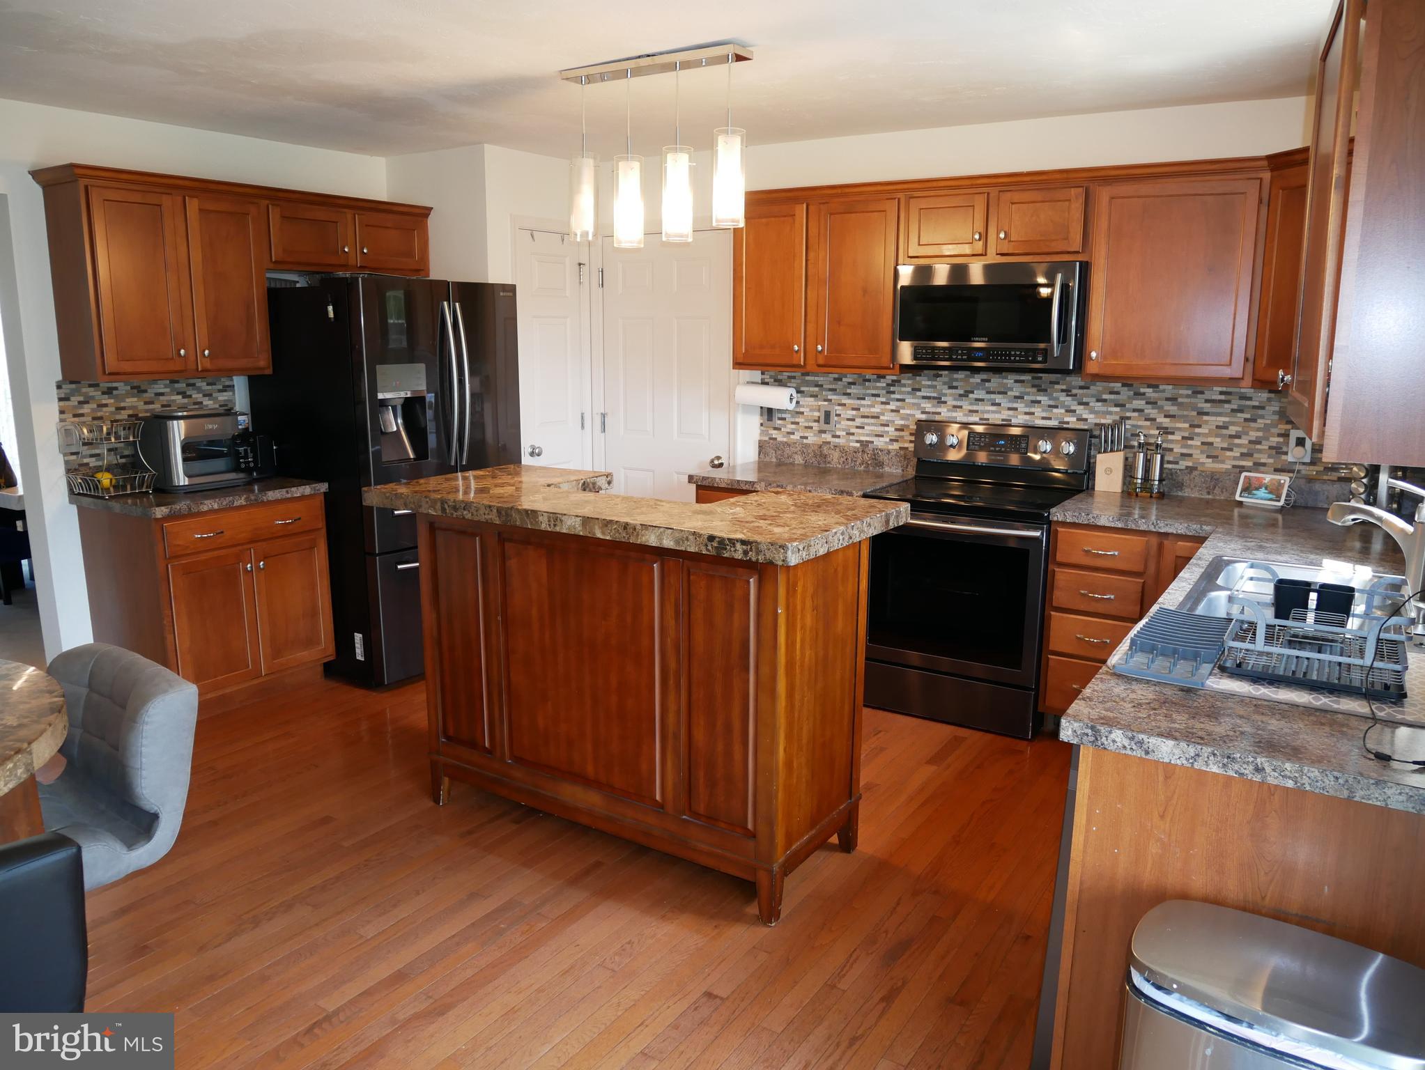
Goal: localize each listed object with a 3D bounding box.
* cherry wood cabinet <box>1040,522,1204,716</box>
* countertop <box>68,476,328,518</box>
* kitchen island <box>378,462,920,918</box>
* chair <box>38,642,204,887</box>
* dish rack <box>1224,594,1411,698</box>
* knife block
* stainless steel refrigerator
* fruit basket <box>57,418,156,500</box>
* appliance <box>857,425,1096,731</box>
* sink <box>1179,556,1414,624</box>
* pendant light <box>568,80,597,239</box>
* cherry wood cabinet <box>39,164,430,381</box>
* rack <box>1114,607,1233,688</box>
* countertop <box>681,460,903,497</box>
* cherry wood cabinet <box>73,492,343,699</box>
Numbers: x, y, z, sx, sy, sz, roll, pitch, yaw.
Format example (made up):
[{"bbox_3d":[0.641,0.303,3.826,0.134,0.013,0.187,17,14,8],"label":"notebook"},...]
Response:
[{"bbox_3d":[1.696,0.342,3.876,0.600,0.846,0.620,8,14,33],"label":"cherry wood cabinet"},{"bbox_3d":[-2.180,-0.176,4.228,0.662,0.038,0.760,8,14,34],"label":"countertop"},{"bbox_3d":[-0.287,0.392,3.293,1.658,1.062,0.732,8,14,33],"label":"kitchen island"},{"bbox_3d":[-1.308,0.741,1.966,0.452,0.909,0.457,7,13,31],"label":"chair"},{"bbox_3d":[1.230,0.179,2.006,0.307,0.152,0.375,8,14,33],"label":"dish rack"},{"bbox_3d":[1.666,-0.266,4.139,0.111,0.176,0.090,8,14,33],"label":"knife block"},{"bbox_3d":[-1.542,-0.306,4.829,0.860,1.785,0.912,8,14,33],"label":"stainless steel refrigerator"},{"bbox_3d":[-2.491,-0.316,4.085,0.266,0.293,0.231,8,14,34],"label":"fruit basket"},{"bbox_3d":[1.105,0.145,4.190,0.759,1.188,0.694,8,14,33],"label":"appliance"},{"bbox_3d":[1.493,0.259,2.470,0.535,0.198,0.835,8,14,33],"label":"sink"},{"bbox_3d":[-0.425,-1.248,3.291,0.100,0.517,0.100,0,12,0],"label":"pendant light"},{"bbox_3d":[-2.037,-1.144,4.524,0.352,0.800,1.689,8,14,34],"label":"cherry wood cabinet"},{"bbox_3d":[0.960,0.222,2.047,0.170,0.048,0.350,8,14,33],"label":"rack"},{"bbox_3d":[0.425,-0.262,4.607,0.875,0.038,0.625,8,14,33],"label":"countertop"},{"bbox_3d":[-2.185,0.271,4.332,0.636,0.883,0.730,8,14,34],"label":"cherry wood cabinet"}]

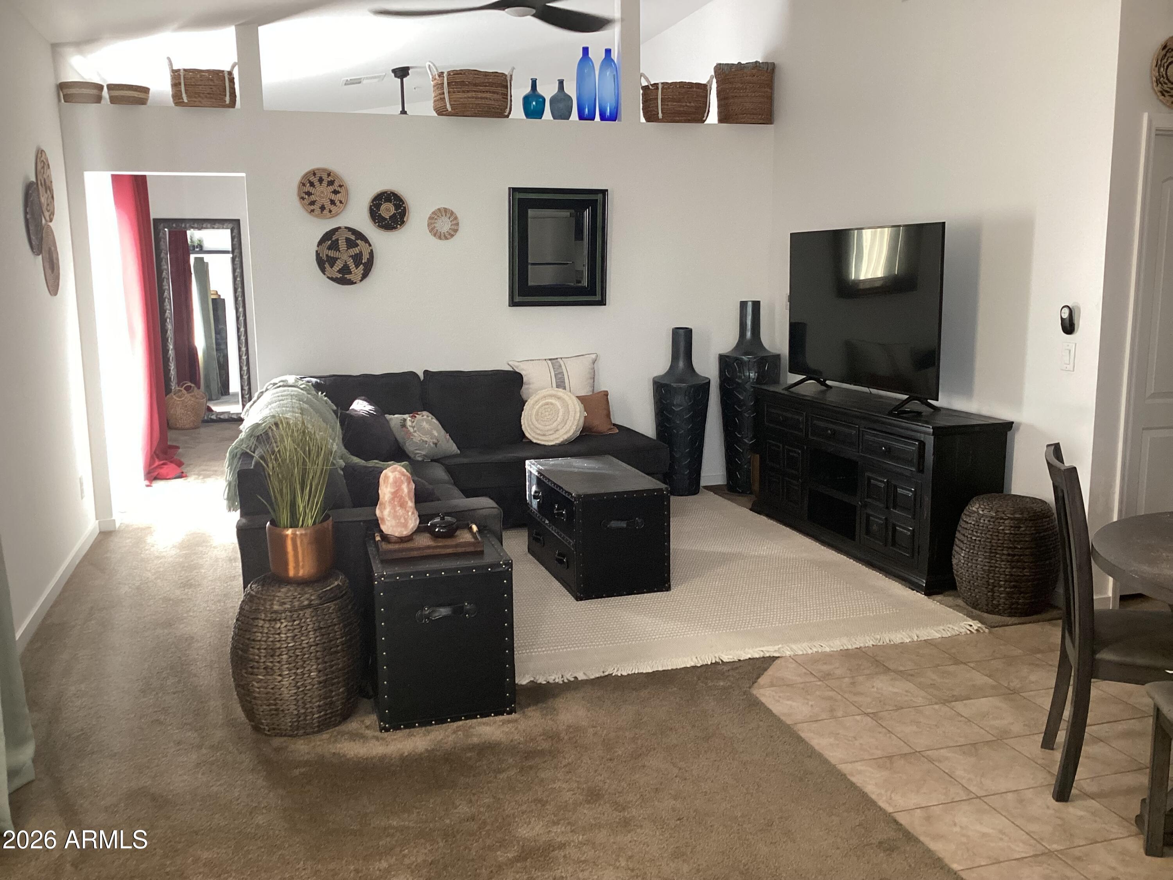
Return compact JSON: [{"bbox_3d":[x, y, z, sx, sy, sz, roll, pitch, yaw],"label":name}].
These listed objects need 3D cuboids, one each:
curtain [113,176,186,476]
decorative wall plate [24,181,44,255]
[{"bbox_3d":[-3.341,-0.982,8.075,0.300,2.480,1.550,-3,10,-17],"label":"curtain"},{"bbox_3d":[-2.529,-1.010,4.801,0.055,0.335,0.335,-3,10,-16],"label":"decorative wall plate"}]

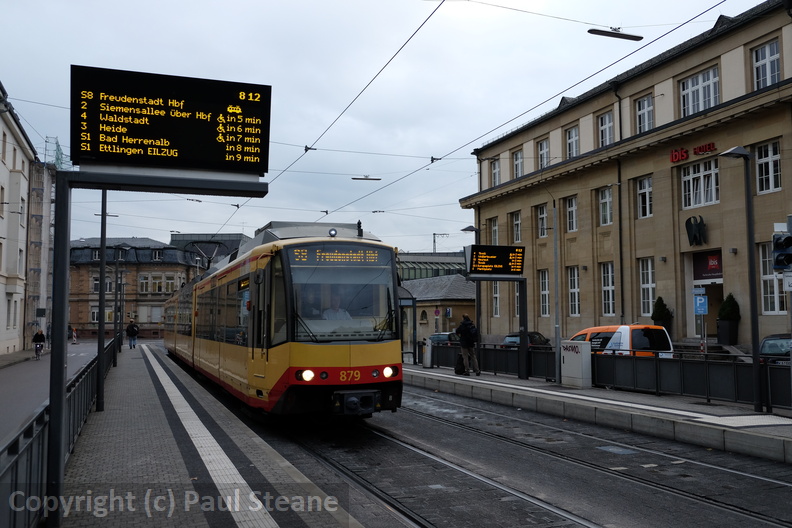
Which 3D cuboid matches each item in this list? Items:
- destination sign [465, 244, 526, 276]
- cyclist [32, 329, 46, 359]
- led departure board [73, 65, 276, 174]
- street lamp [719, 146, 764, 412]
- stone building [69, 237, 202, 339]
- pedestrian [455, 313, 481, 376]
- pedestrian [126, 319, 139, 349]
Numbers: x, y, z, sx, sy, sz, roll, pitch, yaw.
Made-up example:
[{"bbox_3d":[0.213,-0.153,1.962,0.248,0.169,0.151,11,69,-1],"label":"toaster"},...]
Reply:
[{"bbox_3d":[2.692,-0.081,19.096,1.620,0.745,0.500,2,-5,-21],"label":"destination sign"},{"bbox_3d":[-19.295,4.353,38.228,0.640,1.670,1.720,2,-5,-21],"label":"cyclist"},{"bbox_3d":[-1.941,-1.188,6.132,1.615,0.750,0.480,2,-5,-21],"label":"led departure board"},{"bbox_3d":[6.125,0.243,12.485,0.600,4.700,0.300,2,-5,-21],"label":"street lamp"},{"bbox_3d":[-35.048,3.350,98.036,16.500,13.600,13.000,0,-5,1],"label":"stone building"},{"bbox_3d":[2.094,2.361,20.574,0.620,1.790,0.580,-2,-5,25],"label":"pedestrian"},{"bbox_3d":[-15.538,4.124,41.573,0.640,1.780,0.450,2,-5,-21],"label":"pedestrian"}]

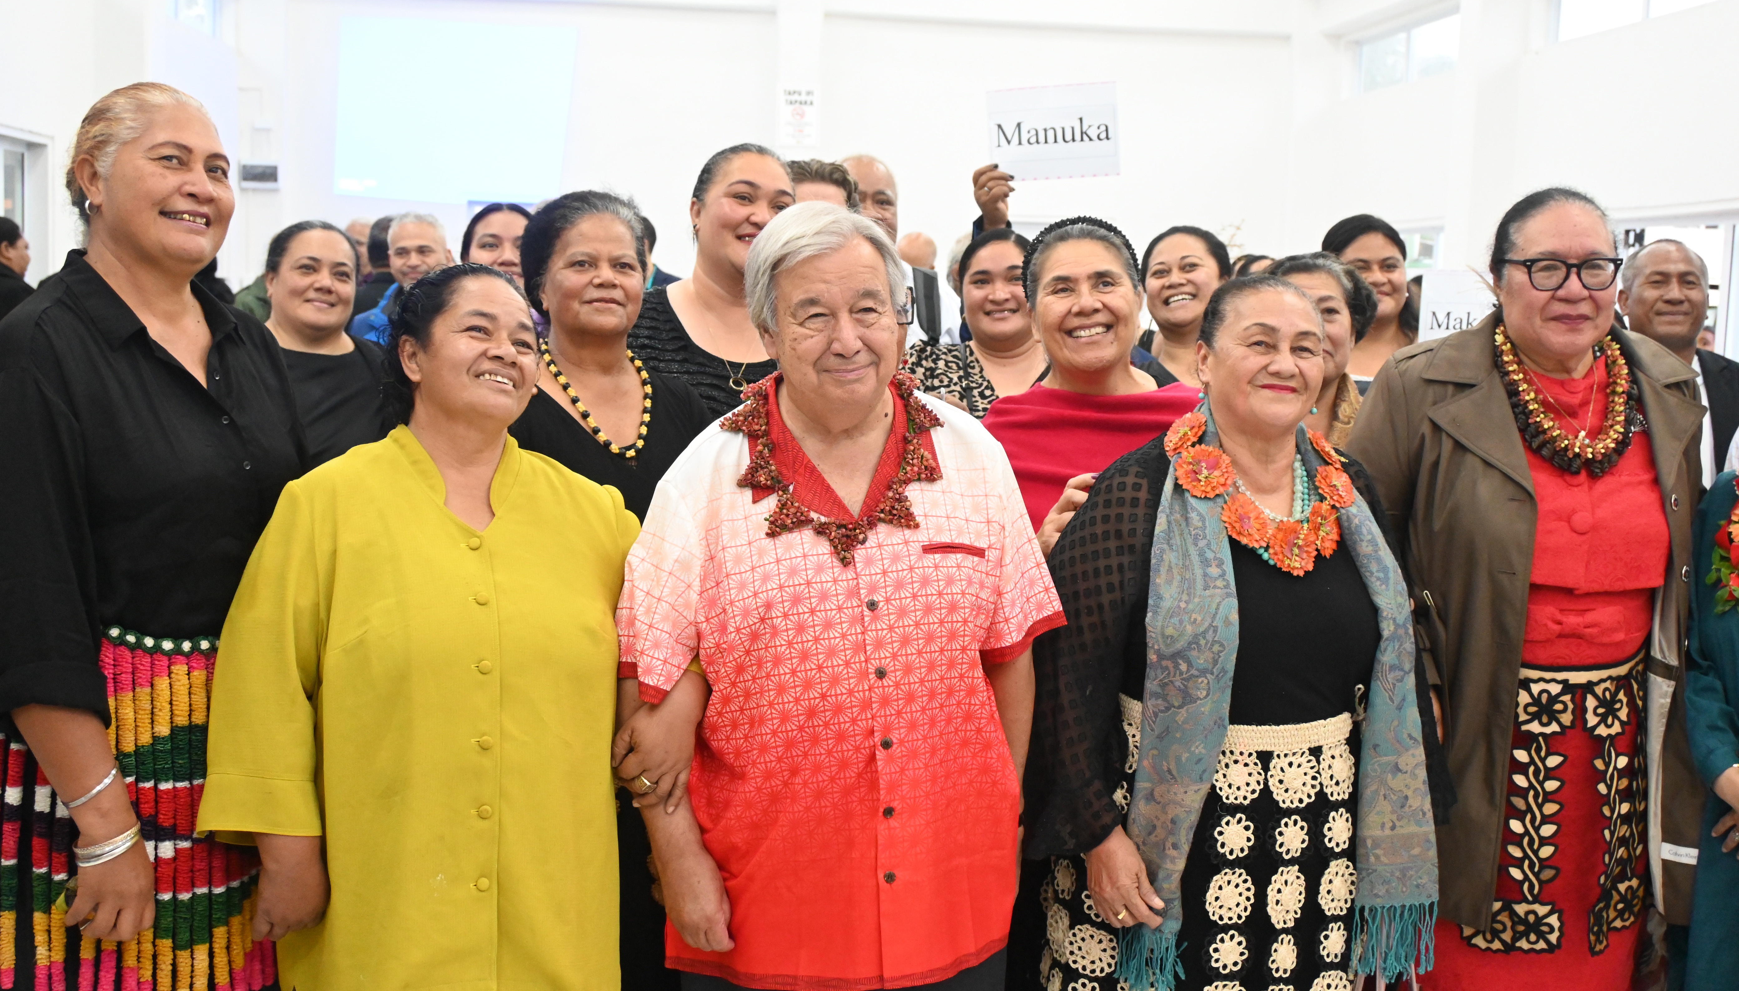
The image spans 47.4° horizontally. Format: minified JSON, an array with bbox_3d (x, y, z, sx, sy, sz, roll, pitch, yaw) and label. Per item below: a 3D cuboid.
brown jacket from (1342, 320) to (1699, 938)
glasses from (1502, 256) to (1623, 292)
[{"bbox_3d":[0.997,0.170,2.980,0.540,0.900,0.350,1,6,-10],"label":"brown jacket"},{"bbox_3d":[1.005,-0.324,2.900,0.145,0.049,0.140,2,6,-2],"label":"glasses"}]

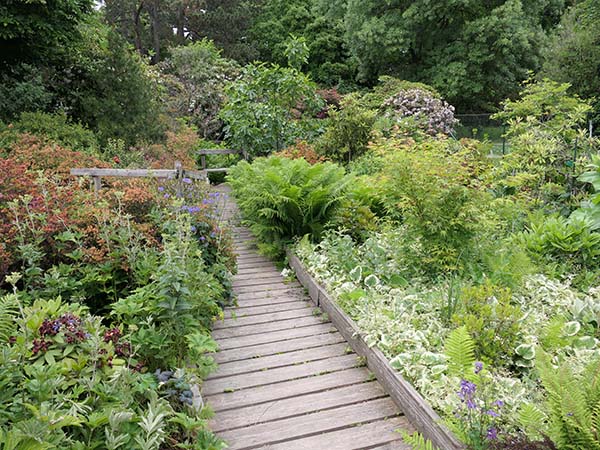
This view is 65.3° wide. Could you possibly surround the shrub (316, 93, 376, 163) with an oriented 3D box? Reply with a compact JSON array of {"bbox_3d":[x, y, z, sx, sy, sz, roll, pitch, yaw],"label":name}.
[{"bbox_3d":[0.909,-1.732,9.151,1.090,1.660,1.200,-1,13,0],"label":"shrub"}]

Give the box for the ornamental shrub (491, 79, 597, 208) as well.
[{"bbox_3d":[3.603,-1.208,6.925,1.460,1.840,1.350,-1,13,0],"label":"ornamental shrub"}]

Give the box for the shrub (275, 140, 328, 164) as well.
[{"bbox_3d":[0.031,-1.098,8.371,0.960,0.810,0.950,-1,13,0],"label":"shrub"}]

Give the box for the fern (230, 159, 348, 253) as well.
[{"bbox_3d":[-0.141,-0.290,5.683,1.360,1.080,1.250,-1,13,0],"label":"fern"}]

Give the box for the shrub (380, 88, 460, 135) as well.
[{"bbox_3d":[3.111,-2.679,12.226,1.890,1.810,2.000,-1,13,0],"label":"shrub"}]

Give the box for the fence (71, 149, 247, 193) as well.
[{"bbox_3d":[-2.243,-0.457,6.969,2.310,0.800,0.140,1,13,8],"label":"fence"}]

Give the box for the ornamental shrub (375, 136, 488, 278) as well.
[{"bbox_3d":[1.259,-0.210,4.476,1.020,1.250,1.000,-1,13,0],"label":"ornamental shrub"}]

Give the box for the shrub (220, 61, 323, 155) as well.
[{"bbox_3d":[-0.586,-2.151,9.764,1.970,2.350,1.900,-1,13,0],"label":"shrub"}]

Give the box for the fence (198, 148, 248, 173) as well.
[{"bbox_3d":[-1.726,-1.299,10.472,1.160,0.820,0.120,-1,13,0],"label":"fence"}]

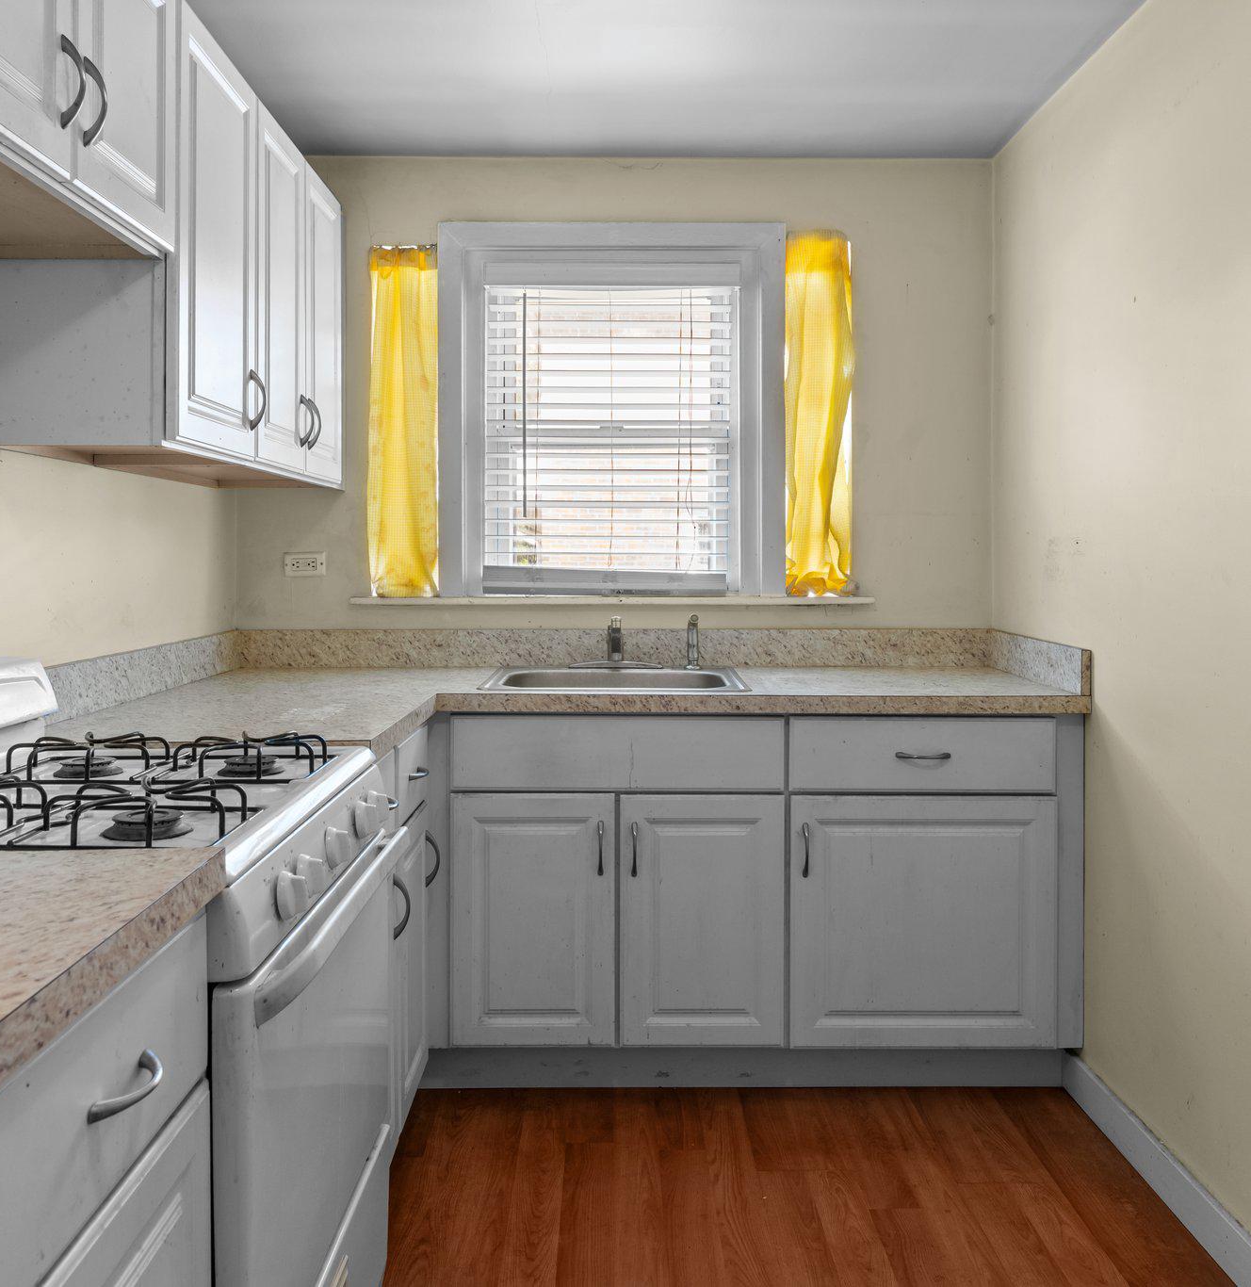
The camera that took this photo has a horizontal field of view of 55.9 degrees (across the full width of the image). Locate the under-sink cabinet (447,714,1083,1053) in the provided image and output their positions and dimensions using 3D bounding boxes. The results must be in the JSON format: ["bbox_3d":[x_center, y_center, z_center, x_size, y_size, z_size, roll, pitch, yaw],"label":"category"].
[{"bbox_3d":[0.317,0.535,3.025,1.470,0.780,0.610,0,3,-1],"label":"under-sink cabinet"}]

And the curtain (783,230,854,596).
[{"bbox_3d":[0.546,-0.652,3.335,0.200,1.035,0.060,0,3,-1],"label":"curtain"}]

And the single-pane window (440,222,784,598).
[{"bbox_3d":[-0.038,-0.662,3.345,0.970,1.060,0.100,0,3,-1],"label":"single-pane window"}]

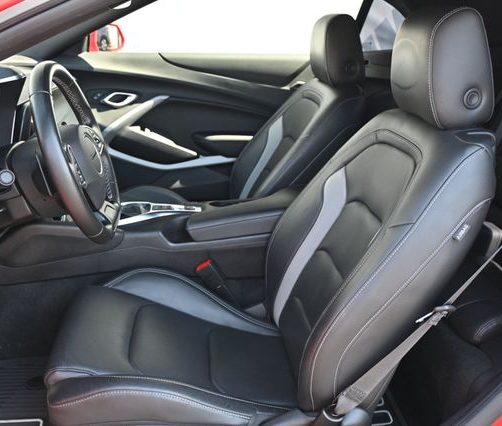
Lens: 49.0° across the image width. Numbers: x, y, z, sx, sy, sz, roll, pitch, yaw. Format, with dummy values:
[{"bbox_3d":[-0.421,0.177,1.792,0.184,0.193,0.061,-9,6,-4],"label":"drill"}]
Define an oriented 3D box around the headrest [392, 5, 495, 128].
[{"bbox_3d":[0.356,-0.289,1.089,0.158,0.215,0.250,-1,19,-6],"label":"headrest"}]

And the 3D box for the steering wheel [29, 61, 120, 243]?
[{"bbox_3d":[-0.352,-0.114,1.075,0.100,0.355,0.365,-17,19,0],"label":"steering wheel"}]

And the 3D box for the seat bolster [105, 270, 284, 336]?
[{"bbox_3d":[-0.141,0.247,1.407,0.460,0.125,0.145,14,16,-11],"label":"seat bolster"}]

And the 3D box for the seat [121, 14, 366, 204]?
[{"bbox_3d":[-0.059,-0.161,1.859,0.840,0.960,0.540,-1,19,-6],"label":"seat"}]

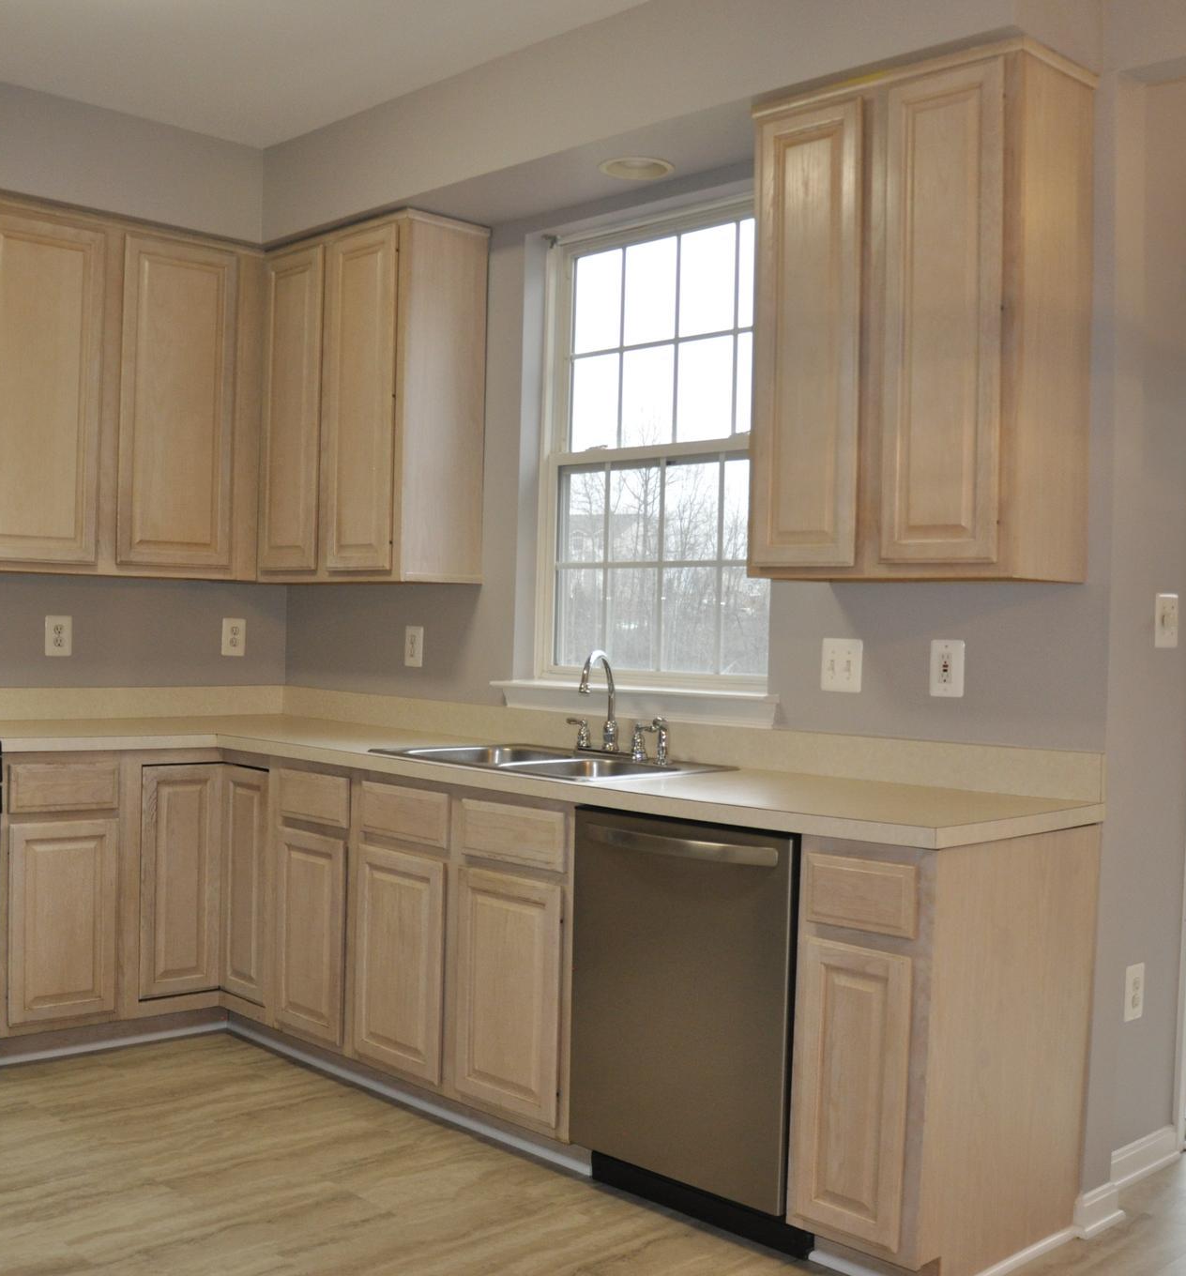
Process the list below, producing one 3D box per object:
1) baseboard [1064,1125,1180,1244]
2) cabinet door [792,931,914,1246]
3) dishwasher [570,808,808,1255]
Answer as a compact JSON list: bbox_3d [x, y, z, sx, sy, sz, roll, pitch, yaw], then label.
[{"bbox_3d":[1.207,1.202,3.224,0.070,0.092,0.620,2,1,44],"label":"baseboard"},{"bbox_3d":[0.478,0.830,2.636,0.231,0.546,0.020,2,0,45],"label":"cabinet door"},{"bbox_3d":[0.379,0.804,3.174,0.602,0.853,0.615,2,1,44],"label":"dishwasher"}]

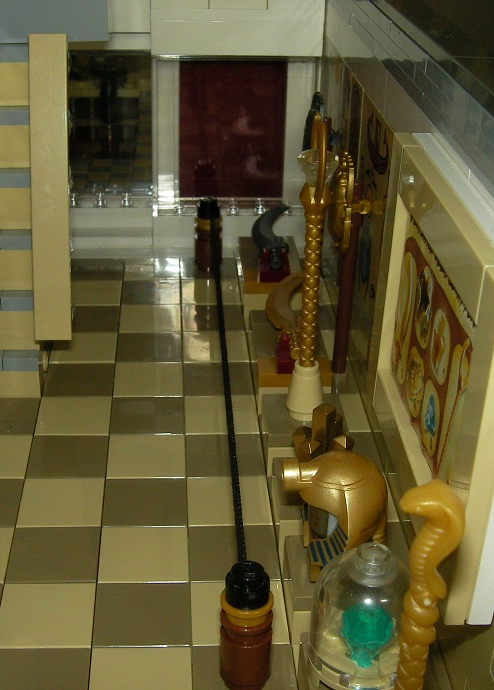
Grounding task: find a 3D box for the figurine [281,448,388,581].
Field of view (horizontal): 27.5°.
[{"bbox_3d":[0.014,0.027,0.161,0.017,0.021,0.013,0,27,-5],"label":"figurine"}]

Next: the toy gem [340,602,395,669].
[{"bbox_3d":[0.017,0.041,0.142,0.008,0.009,0.008,0,27,-5],"label":"toy gem"}]

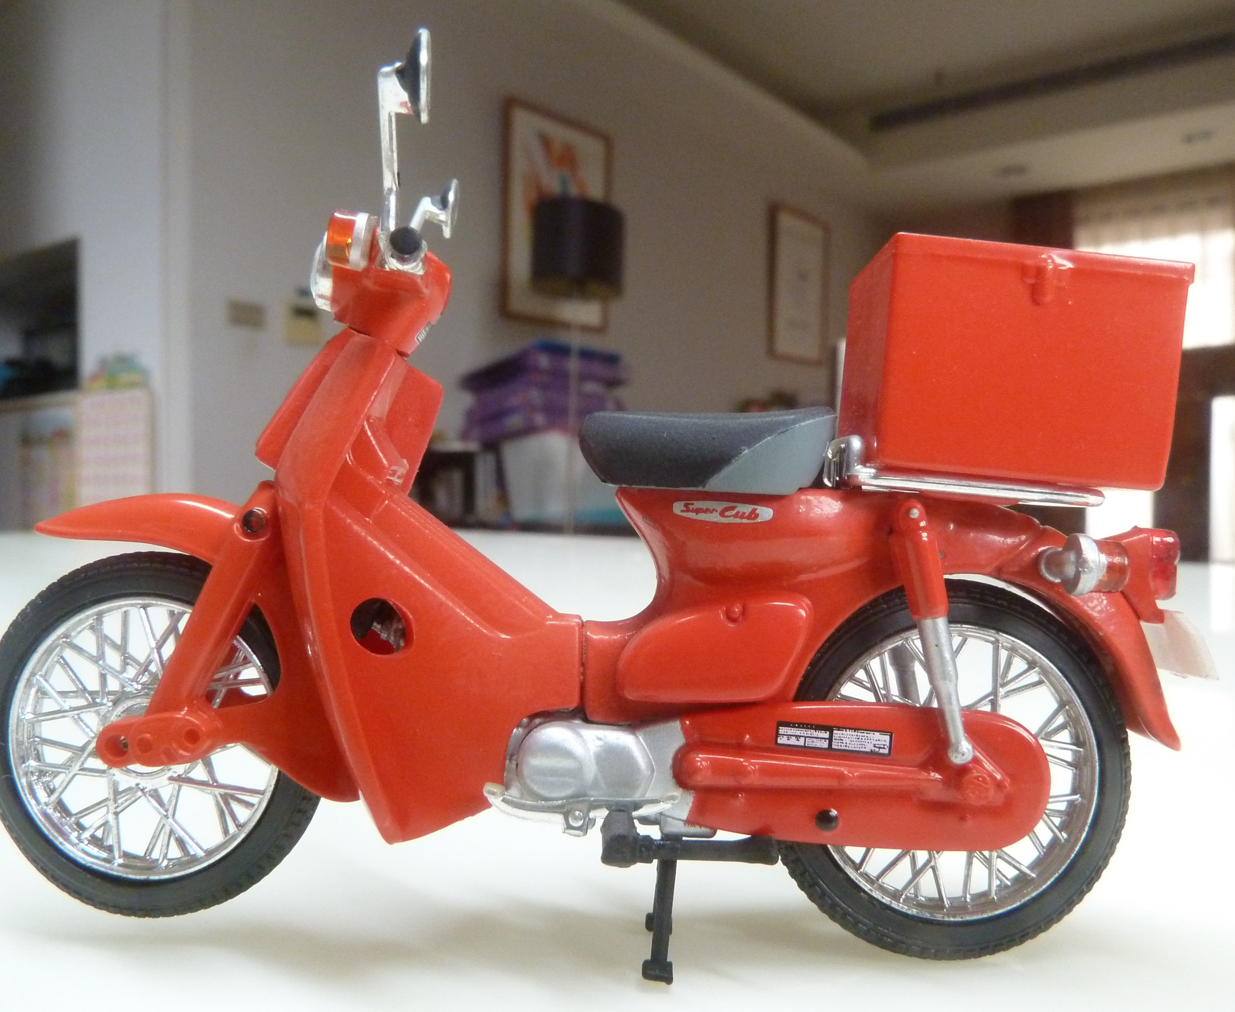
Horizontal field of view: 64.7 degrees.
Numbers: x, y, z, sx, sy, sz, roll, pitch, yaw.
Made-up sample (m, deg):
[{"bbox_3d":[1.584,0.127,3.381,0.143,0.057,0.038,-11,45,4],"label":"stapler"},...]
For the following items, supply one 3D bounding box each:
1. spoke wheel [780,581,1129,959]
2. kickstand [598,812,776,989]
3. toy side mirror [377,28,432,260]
[{"bbox_3d":[0.040,0.032,0.117,0.045,0.045,0.006,2,2,2],"label":"spoke wheel"},{"bbox_3d":[0.008,0.044,0.112,0.019,0.023,0.026,2,2,2],"label":"kickstand"},{"bbox_3d":[-0.020,-0.035,0.093,0.006,0.021,0.011,2,2,2],"label":"toy side mirror"}]

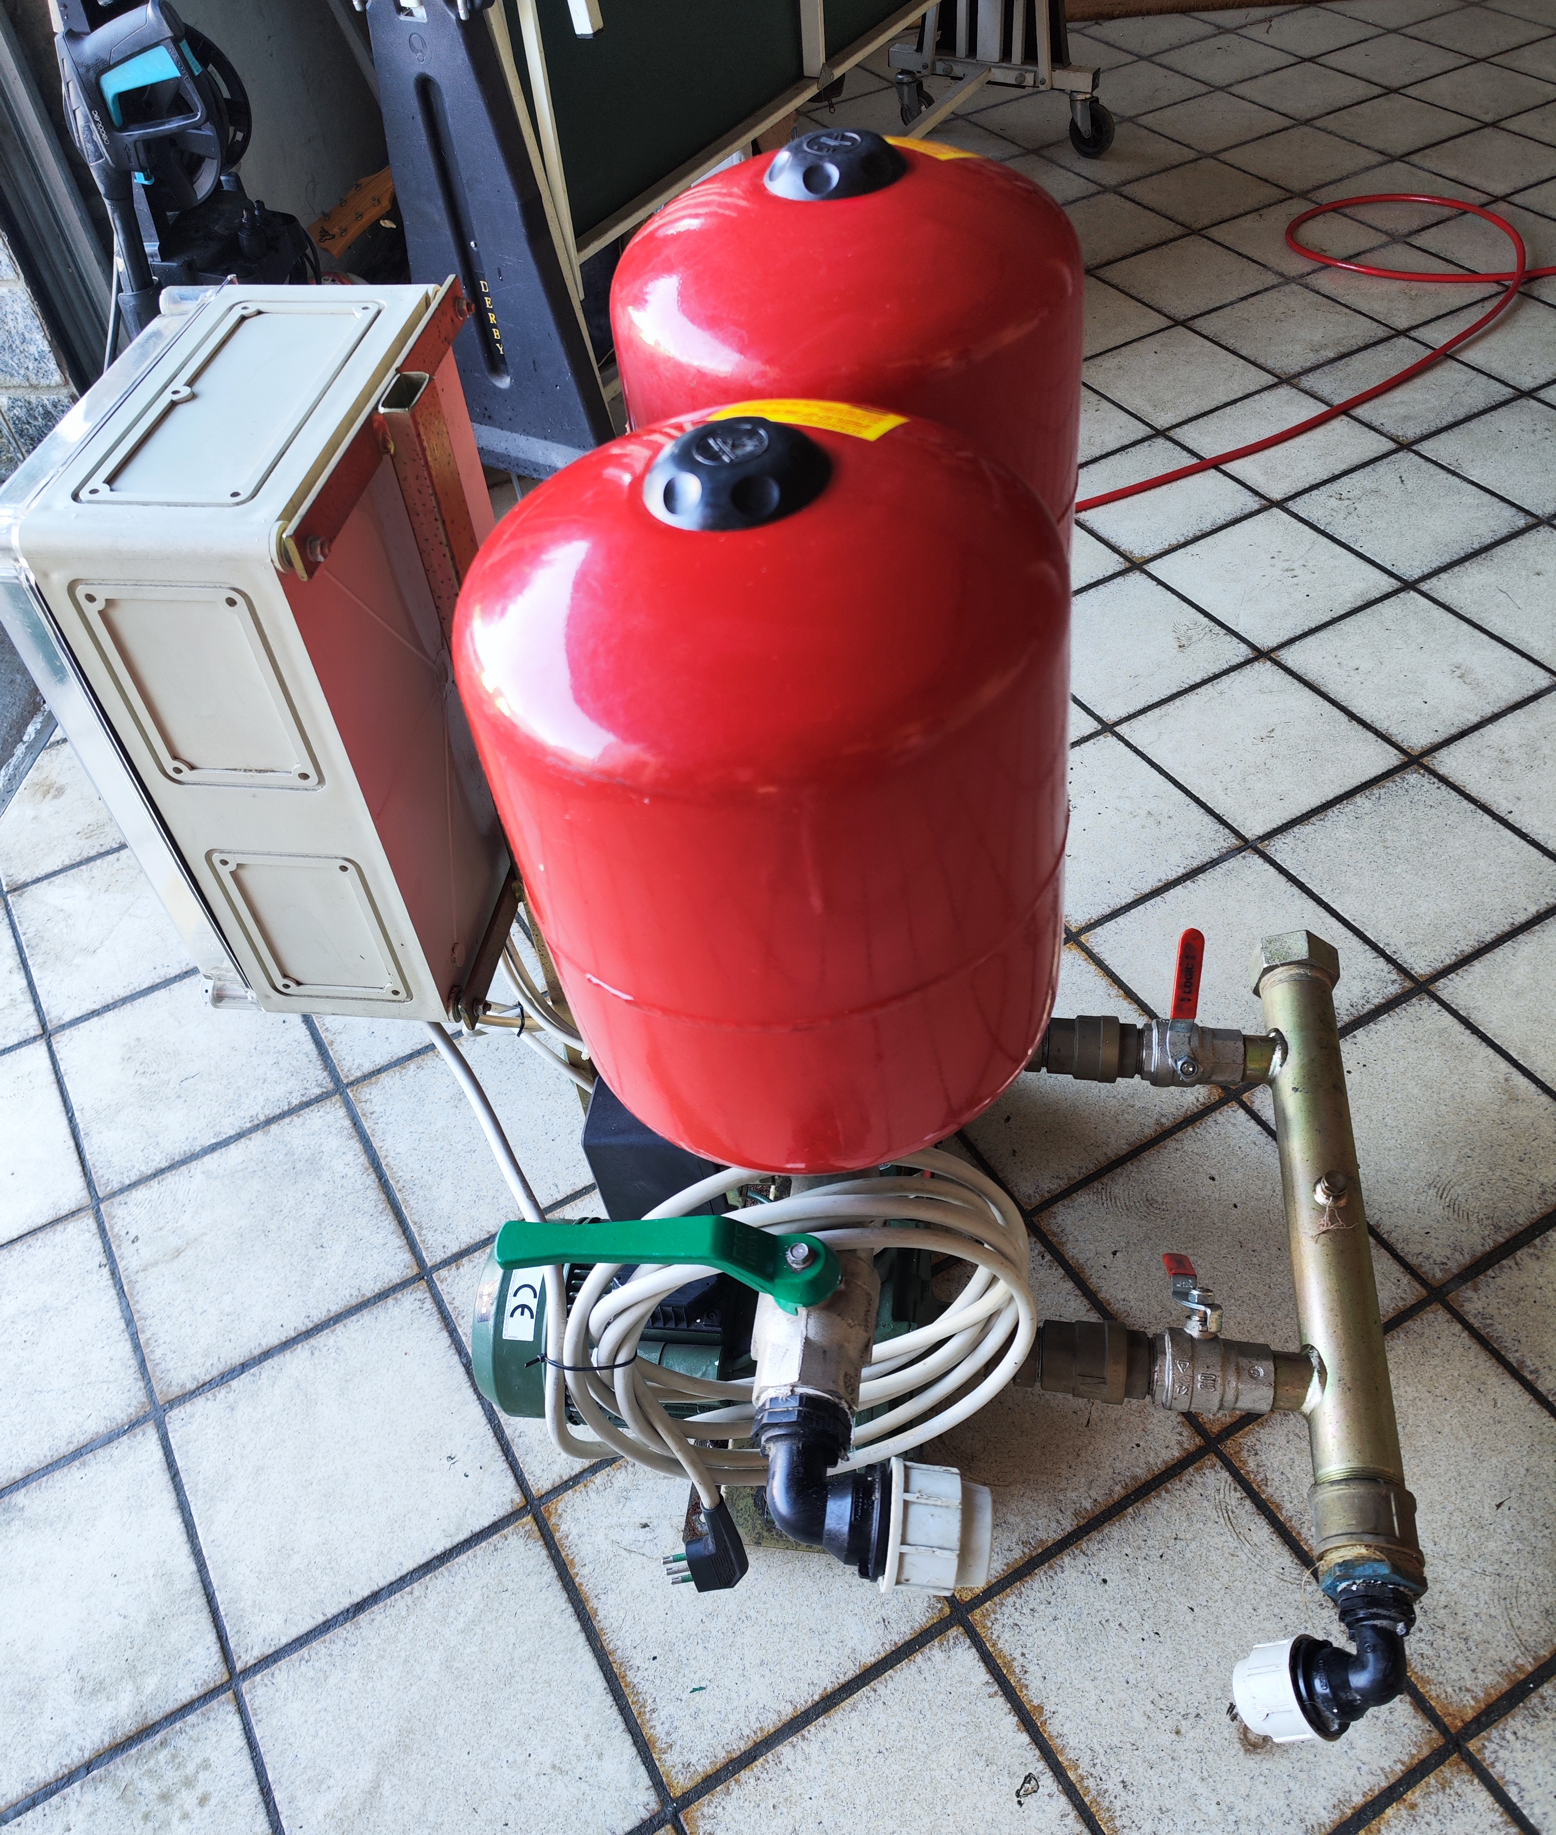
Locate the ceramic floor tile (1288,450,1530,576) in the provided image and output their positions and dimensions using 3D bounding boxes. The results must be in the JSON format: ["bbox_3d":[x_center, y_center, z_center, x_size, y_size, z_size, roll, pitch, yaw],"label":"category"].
[{"bbox_3d":[0.922,-0.592,2.109,0.246,0.010,0.246,-26,51,-17],"label":"ceramic floor tile"}]

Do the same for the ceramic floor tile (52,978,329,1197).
[{"bbox_3d":[-0.644,0.160,1.589,0.246,0.010,0.246,-26,51,-17],"label":"ceramic floor tile"}]

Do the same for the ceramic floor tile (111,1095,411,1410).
[{"bbox_3d":[-0.515,0.321,1.433,0.246,0.010,0.246,-26,51,-17],"label":"ceramic floor tile"}]

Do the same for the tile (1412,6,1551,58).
[{"bbox_3d":[1.617,-2.041,3.337,0.246,0.010,0.246,-26,51,-17],"label":"tile"}]

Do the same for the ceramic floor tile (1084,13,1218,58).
[{"bbox_3d":[0.912,-2.149,3.500,0.246,0.010,0.246,-26,51,-17],"label":"ceramic floor tile"}]

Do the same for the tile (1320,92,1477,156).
[{"bbox_3d":[1.299,-1.666,3.032,0.246,0.010,0.246,-26,51,-17],"label":"tile"}]

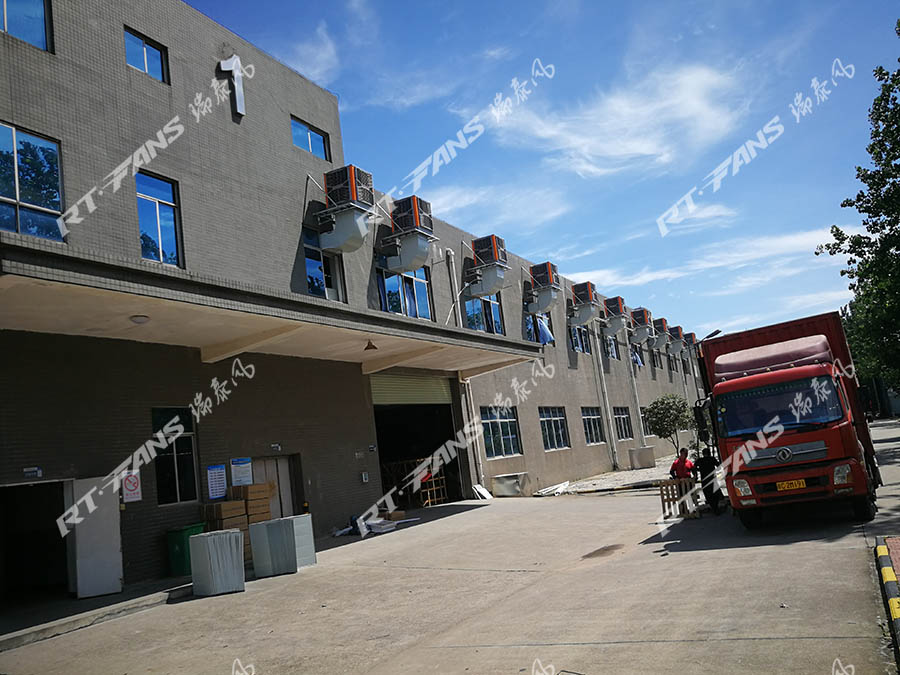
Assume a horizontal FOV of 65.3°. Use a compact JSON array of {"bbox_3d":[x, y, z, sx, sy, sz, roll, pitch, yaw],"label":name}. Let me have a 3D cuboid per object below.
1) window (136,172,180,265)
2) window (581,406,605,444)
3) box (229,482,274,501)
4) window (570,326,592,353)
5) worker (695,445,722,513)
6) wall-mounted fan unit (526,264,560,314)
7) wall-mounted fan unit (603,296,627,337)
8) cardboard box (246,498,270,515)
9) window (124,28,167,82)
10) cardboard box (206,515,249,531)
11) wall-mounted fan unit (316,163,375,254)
[{"bbox_3d":[-6.491,-2.610,15.678,0.160,2.076,1.132,-12,-11,28],"label":"window"},{"bbox_3d":[8.391,5.170,41.151,0.150,2.124,3.484,-13,-11,28],"label":"window"},{"bbox_3d":[-4.281,3.331,15.026,0.480,0.290,0.610,-12,-11,28],"label":"box"},{"bbox_3d":[7.278,-0.135,39.651,0.180,1.970,3.380,-12,-11,28],"label":"window"},{"bbox_3d":[6.320,3.476,17.055,0.550,1.591,0.360,-10,-10,18],"label":"worker"},{"bbox_3d":[4.913,-2.501,36.196,1.260,2.320,1.065,-13,-11,28],"label":"wall-mounted fan unit"},{"bbox_3d":[11.077,-1.381,46.799,1.260,2.283,1.065,-13,-11,28],"label":"wall-mounted fan unit"},{"bbox_3d":[-4.240,3.617,14.963,0.460,0.300,0.610,-12,-11,28],"label":"cardboard box"},{"bbox_3d":[-7.574,-6.990,17.511,0.150,1.039,1.239,-13,-11,28],"label":"window"},{"bbox_3d":[-4.543,3.823,14.296,0.460,0.290,0.640,-12,-11,28],"label":"cardboard box"},{"bbox_3d":[-3.023,-3.672,20.930,1.330,2.362,1.100,-12,-11,28],"label":"wall-mounted fan unit"}]

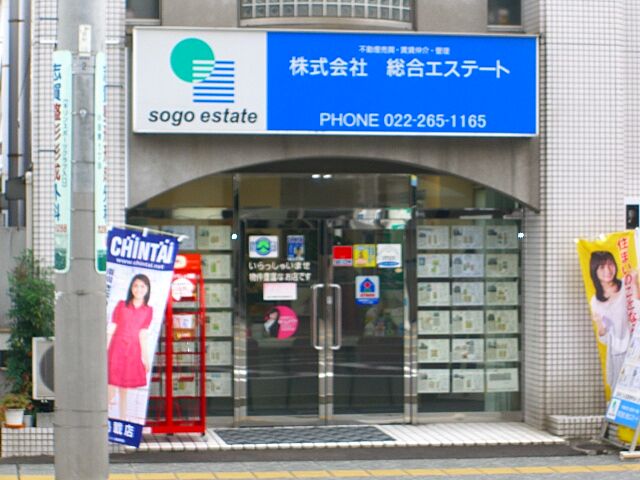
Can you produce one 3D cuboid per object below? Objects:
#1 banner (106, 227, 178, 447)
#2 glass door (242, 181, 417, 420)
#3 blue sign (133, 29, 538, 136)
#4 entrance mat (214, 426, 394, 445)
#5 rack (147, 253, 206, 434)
[{"bbox_3d":[-1.624,0.814,17.600,0.600,1.800,0.050,10,0,-5],"label":"banner"},{"bbox_3d":[0.056,0.548,19.050,1.640,2.280,0.120,0,0,-11],"label":"glass door"},{"bbox_3d":[0.155,-1.375,18.580,3.610,0.900,0.200,0,0,-11],"label":"blue sign"},{"bbox_3d":[-0.144,1.705,18.370,1.480,0.020,0.950,0,0,-11],"label":"entrance mat"},{"bbox_3d":[-1.315,0.900,18.330,0.580,1.550,0.400,0,0,-11],"label":"rack"}]

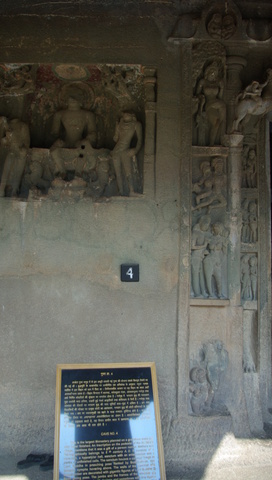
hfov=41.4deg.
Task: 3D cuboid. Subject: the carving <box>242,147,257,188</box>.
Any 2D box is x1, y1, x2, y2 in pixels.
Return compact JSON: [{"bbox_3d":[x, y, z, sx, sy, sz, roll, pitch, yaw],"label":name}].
[{"bbox_3d":[1.128,-0.710,3.581,0.124,0.389,0.080,1,-5,-2],"label":"carving"}]

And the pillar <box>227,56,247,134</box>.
[{"bbox_3d":[1.000,-1.436,3.594,0.171,0.749,0.170,1,-5,-2],"label":"pillar"}]

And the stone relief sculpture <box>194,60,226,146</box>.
[{"bbox_3d":[0.737,-1.351,3.579,0.300,0.830,0.150,1,-5,-2],"label":"stone relief sculpture"}]

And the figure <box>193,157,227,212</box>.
[{"bbox_3d":[0.714,-0.538,3.515,0.317,0.532,0.130,1,-5,-2],"label":"figure"}]

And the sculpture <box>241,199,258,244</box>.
[{"bbox_3d":[1.114,-0.180,3.539,0.160,0.447,0.090,1,-5,-2],"label":"sculpture"}]

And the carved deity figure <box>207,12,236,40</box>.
[{"bbox_3d":[0.844,-2.111,3.562,0.284,0.244,0.100,1,-5,-2],"label":"carved deity figure"}]

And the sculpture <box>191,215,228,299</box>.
[{"bbox_3d":[0.702,0.158,3.460,0.348,0.796,0.140,1,-5,-2],"label":"sculpture"}]

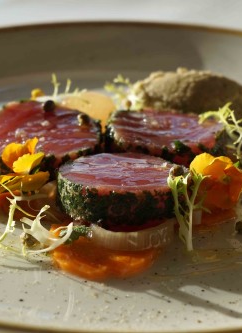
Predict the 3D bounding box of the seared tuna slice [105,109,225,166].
[{"bbox_3d":[0.017,-0.010,0.420,0.047,0.012,0.045,5,24,-2],"label":"seared tuna slice"}]

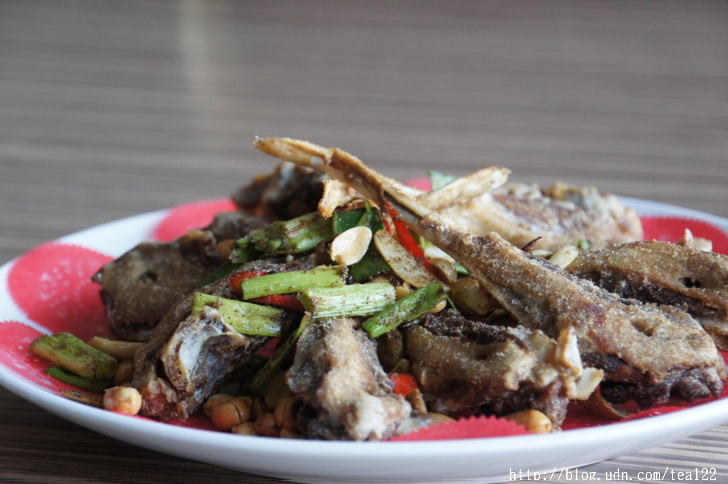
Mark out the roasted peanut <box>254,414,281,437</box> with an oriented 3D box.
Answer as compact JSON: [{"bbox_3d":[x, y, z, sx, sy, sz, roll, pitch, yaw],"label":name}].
[{"bbox_3d":[-0.028,0.053,0.873,0.011,0.009,0.009,-8,17,-24],"label":"roasted peanut"}]

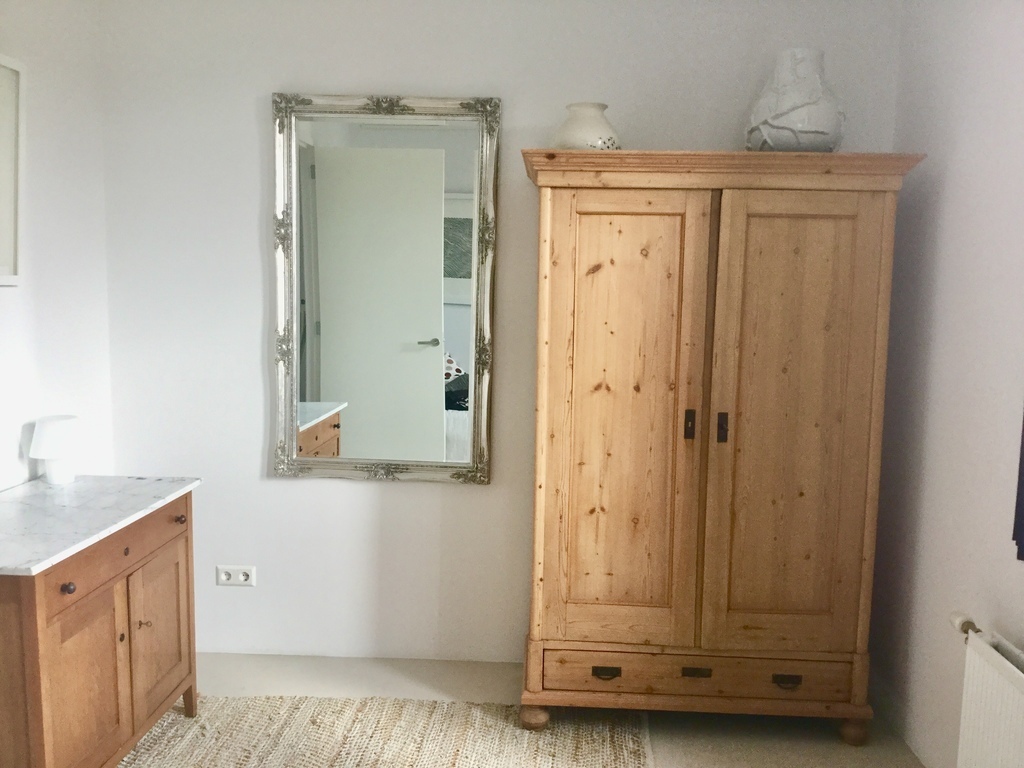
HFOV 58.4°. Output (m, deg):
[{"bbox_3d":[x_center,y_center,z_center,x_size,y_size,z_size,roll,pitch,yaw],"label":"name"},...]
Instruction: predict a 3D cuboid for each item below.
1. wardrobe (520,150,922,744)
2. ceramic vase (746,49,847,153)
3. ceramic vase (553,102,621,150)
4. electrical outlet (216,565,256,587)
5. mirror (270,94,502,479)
[{"bbox_3d":[0.600,0.200,3.023,1.155,1.803,0.580,1,6,3],"label":"wardrobe"},{"bbox_3d":[0.901,-0.869,2.908,0.306,0.362,0.310,1,6,3],"label":"ceramic vase"},{"bbox_3d":[0.239,-0.796,2.941,0.221,0.185,0.221,1,6,3],"label":"ceramic vase"},{"bbox_3d":[-1.040,0.725,3.461,0.152,0.081,0.014,1,6,3],"label":"electrical outlet"},{"bbox_3d":[-0.460,-0.326,3.293,0.790,1.370,0.050,1,6,3],"label":"mirror"}]

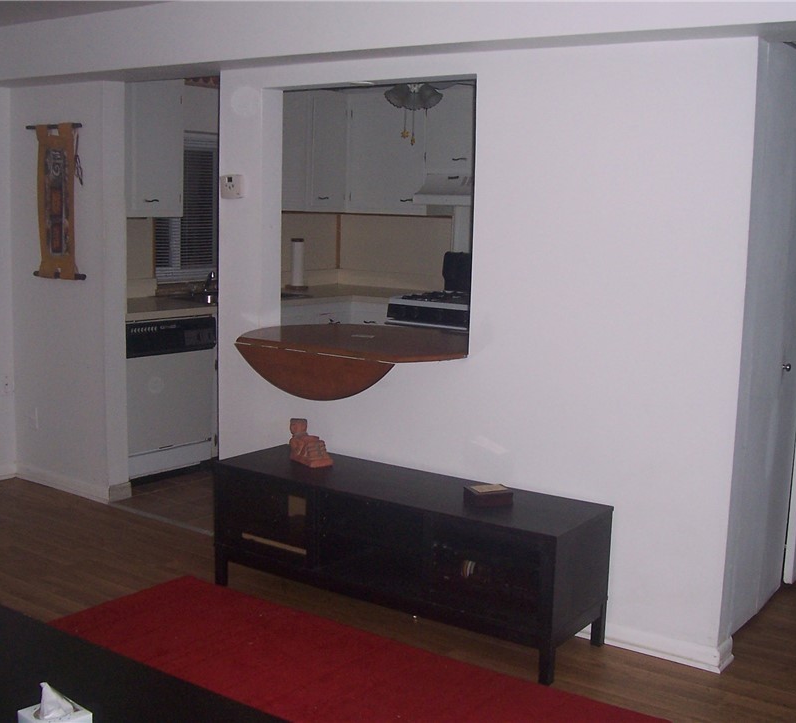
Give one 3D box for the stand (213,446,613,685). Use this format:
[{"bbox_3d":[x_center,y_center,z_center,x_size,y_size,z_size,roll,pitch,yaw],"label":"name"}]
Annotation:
[{"bbox_3d":[0.007,0.671,3.682,1.420,0.478,0.402,7,9,34],"label":"stand"}]

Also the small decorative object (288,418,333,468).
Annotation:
[{"bbox_3d":[-0.325,0.308,3.904,0.090,0.160,0.150,-4,9,-34],"label":"small decorative object"}]

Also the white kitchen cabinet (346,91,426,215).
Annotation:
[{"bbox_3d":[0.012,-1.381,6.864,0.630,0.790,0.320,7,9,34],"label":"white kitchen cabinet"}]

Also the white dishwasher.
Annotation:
[{"bbox_3d":[-1.415,0.167,5.516,0.600,0.860,0.605,7,9,34],"label":"white dishwasher"}]

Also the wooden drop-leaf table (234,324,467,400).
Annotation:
[{"bbox_3d":[-0.103,0.002,4.084,1.015,0.204,0.848,7,9,35],"label":"wooden drop-leaf table"}]

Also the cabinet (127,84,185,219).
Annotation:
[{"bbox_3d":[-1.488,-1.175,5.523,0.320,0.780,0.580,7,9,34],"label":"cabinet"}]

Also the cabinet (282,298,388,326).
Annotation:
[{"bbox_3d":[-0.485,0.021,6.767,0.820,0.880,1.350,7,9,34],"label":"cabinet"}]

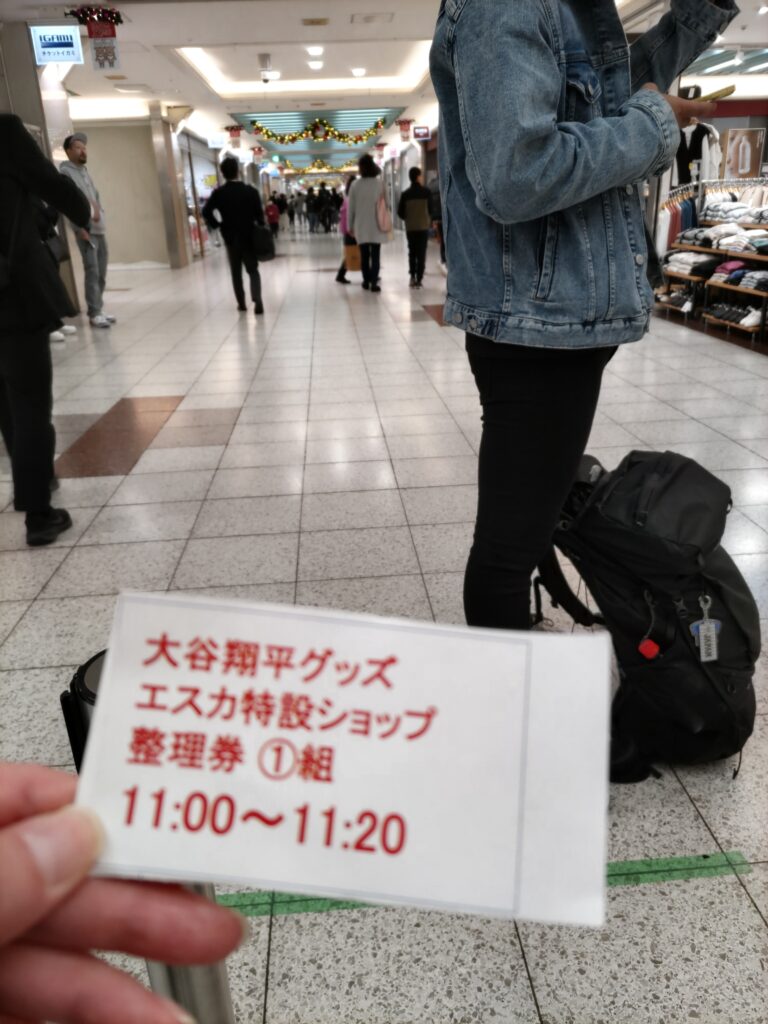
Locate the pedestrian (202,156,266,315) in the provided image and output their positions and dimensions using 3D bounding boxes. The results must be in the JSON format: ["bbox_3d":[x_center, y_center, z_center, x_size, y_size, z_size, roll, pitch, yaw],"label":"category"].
[{"bbox_3d":[-1.646,-3.132,8.761,0.680,1.660,0.450,-3,22,-3],"label":"pedestrian"}]

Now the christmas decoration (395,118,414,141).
[{"bbox_3d":[0.525,-9.670,19.511,0.500,0.530,0.140,-3,22,-3],"label":"christmas decoration"}]

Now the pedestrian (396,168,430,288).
[{"bbox_3d":[0.453,-4.076,11.054,0.500,1.610,0.360,-3,22,-3],"label":"pedestrian"}]

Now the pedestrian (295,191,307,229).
[{"bbox_3d":[-3.972,-14.390,36.585,0.500,1.620,0.400,-3,22,-3],"label":"pedestrian"}]

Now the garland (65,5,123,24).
[{"bbox_3d":[-2.974,-5.097,7.883,0.560,0.170,0.170,-3,22,-3],"label":"garland"}]

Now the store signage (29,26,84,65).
[{"bbox_3d":[-3.468,-4.955,8.169,0.500,0.360,0.120,-3,22,-3],"label":"store signage"}]

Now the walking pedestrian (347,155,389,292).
[{"bbox_3d":[-0.198,-3.914,10.476,0.560,1.690,0.420,-3,22,-3],"label":"walking pedestrian"}]

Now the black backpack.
[{"bbox_3d":[0.574,0.183,1.614,0.370,0.590,0.320,-6,15,36],"label":"black backpack"}]

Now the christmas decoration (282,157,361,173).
[{"bbox_3d":[-2.626,-14.368,31.800,3.100,0.600,0.200,-3,22,-3],"label":"christmas decoration"}]

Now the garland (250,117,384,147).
[{"bbox_3d":[-1.536,-8.658,17.500,3.080,0.580,0.200,-3,22,-3],"label":"garland"}]

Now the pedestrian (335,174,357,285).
[{"bbox_3d":[-0.509,-4.299,11.684,0.580,1.560,0.450,-13,24,-26],"label":"pedestrian"}]

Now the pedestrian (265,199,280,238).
[{"bbox_3d":[-4.309,-11.377,29.721,0.560,1.450,0.360,-3,22,-3],"label":"pedestrian"}]

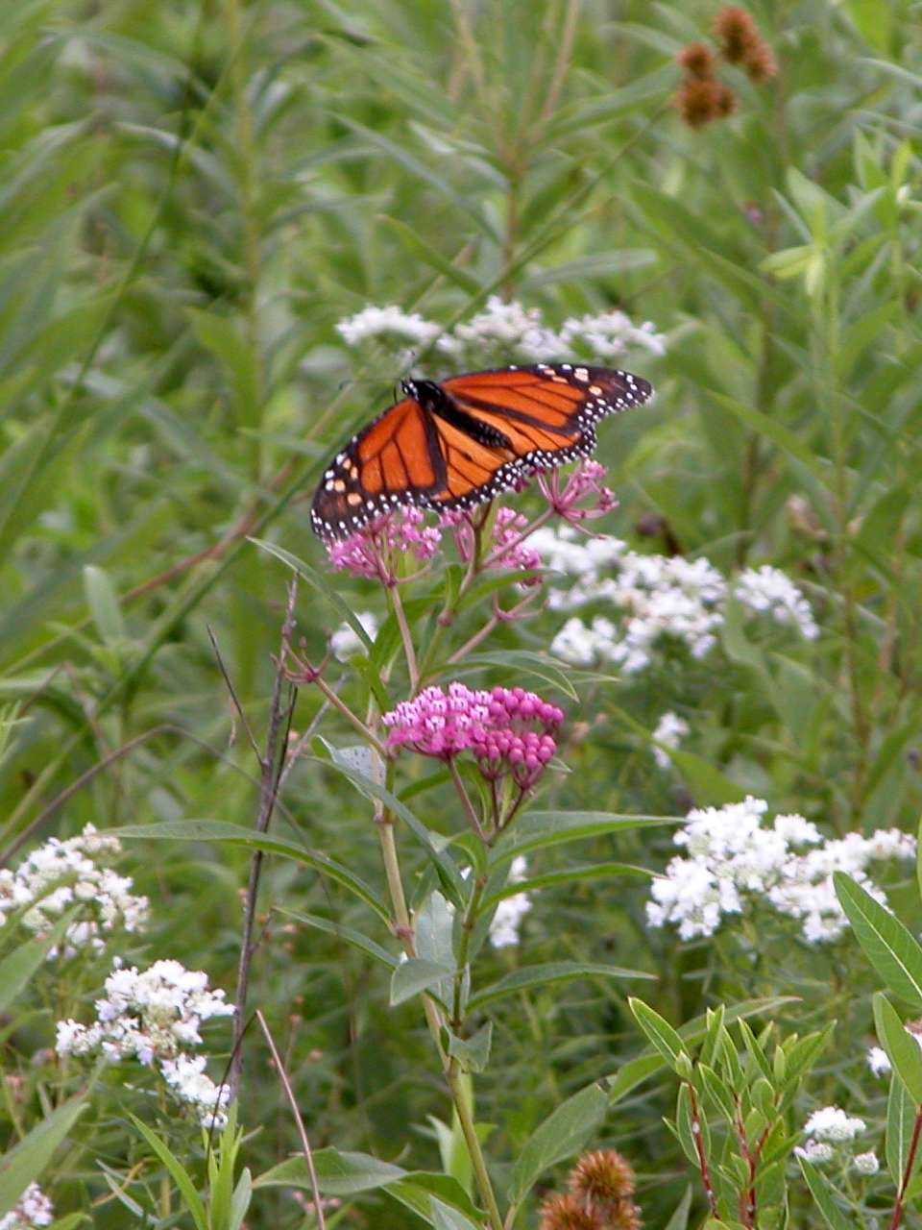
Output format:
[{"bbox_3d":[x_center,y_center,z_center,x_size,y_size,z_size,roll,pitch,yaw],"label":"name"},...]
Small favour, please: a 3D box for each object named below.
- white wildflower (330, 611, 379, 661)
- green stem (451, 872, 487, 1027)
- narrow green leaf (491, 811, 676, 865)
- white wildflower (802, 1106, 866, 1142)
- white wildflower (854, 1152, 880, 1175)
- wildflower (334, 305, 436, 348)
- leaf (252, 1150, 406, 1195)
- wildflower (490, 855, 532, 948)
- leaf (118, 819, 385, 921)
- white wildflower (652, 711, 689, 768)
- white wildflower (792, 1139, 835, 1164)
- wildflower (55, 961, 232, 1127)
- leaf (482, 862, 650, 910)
[{"bbox_3d":[-0.028,0.006,2.620,0.013,0.011,0.013,0,15,0],"label":"white wildflower"},{"bbox_3d":[0.002,0.079,2.340,0.003,0.038,0.003,9,14,-2],"label":"green stem"},{"bbox_3d":[0.029,0.052,2.340,0.046,0.010,0.014,-10,31,15],"label":"narrow green leaf"},{"bbox_3d":[0.090,0.123,2.400,0.015,0.009,0.013,0,15,0],"label":"white wildflower"},{"bbox_3d":[0.097,0.131,2.380,0.006,0.005,0.006,0,14,0],"label":"white wildflower"},{"bbox_3d":[-0.020,-0.079,2.720,0.028,0.011,0.024,0,15,0],"label":"wildflower"},{"bbox_3d":[-0.031,0.130,2.320,0.036,0.006,0.015,-1,32,-1],"label":"leaf"},{"bbox_3d":[0.012,0.072,2.500,0.012,0.021,0.014,0,15,0],"label":"wildflower"},{"bbox_3d":[-0.050,0.061,2.360,0.069,0.015,0.014,18,33,-6],"label":"leaf"},{"bbox_3d":[0.054,0.033,2.580,0.010,0.014,0.011,0,15,0],"label":"white wildflower"},{"bbox_3d":[0.085,0.130,2.400,0.010,0.006,0.009,0,15,0],"label":"white wildflower"},{"bbox_3d":[-0.076,0.102,2.380,0.042,0.034,0.036,0,14,0],"label":"wildflower"},{"bbox_3d":[0.024,0.064,2.340,0.042,0.009,0.011,-11,32,12],"label":"leaf"}]

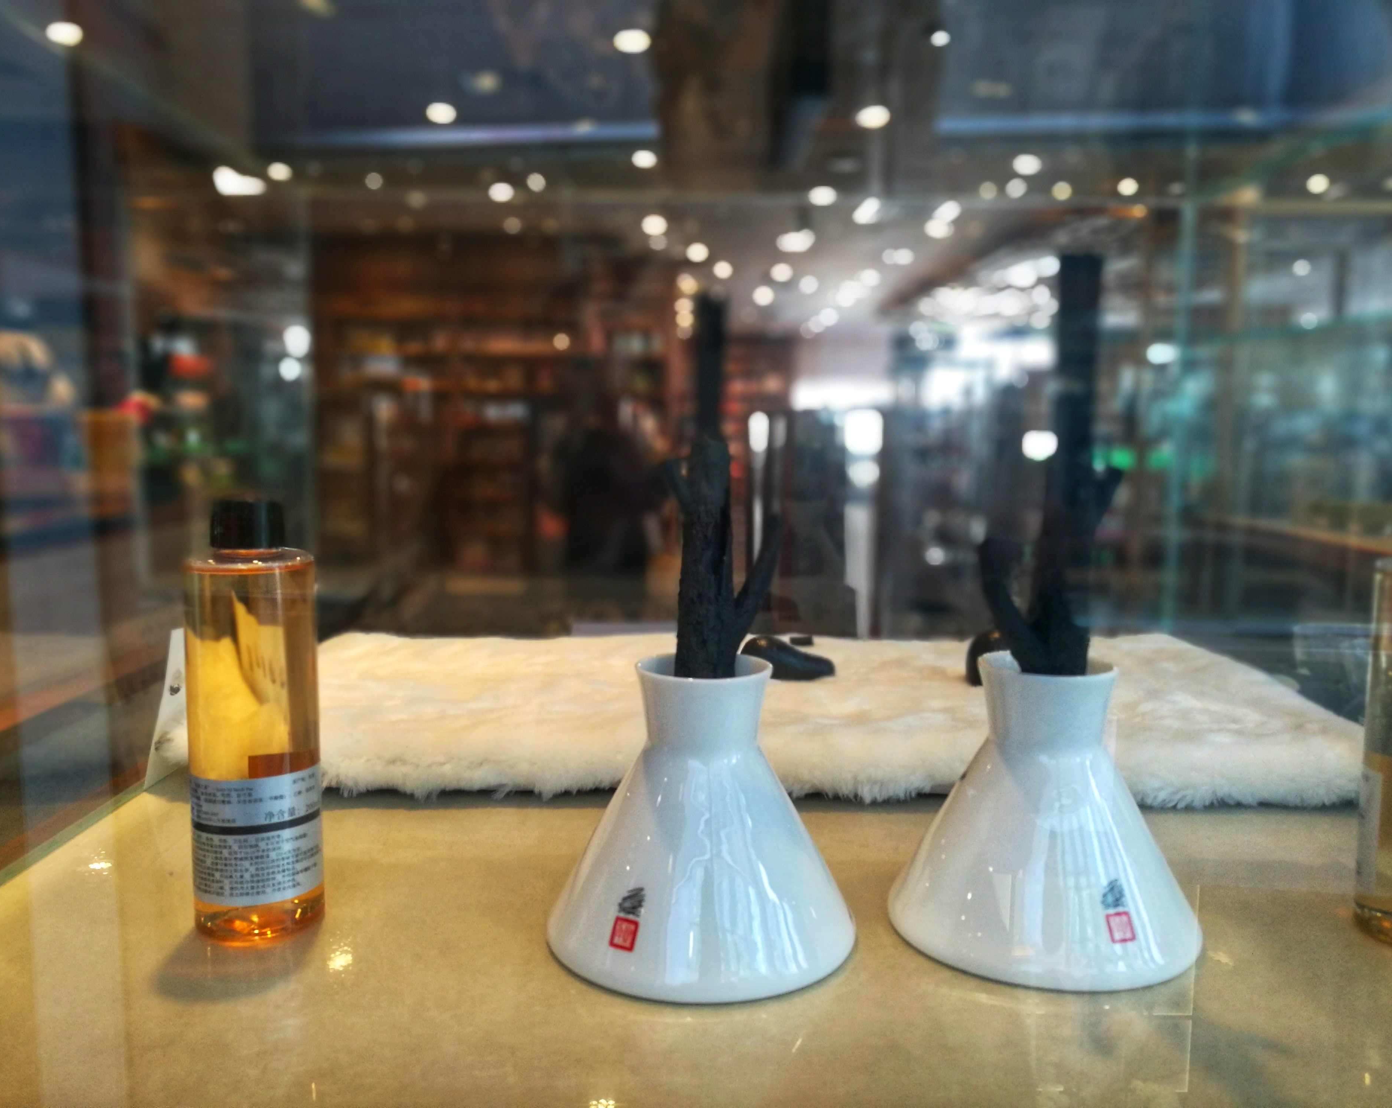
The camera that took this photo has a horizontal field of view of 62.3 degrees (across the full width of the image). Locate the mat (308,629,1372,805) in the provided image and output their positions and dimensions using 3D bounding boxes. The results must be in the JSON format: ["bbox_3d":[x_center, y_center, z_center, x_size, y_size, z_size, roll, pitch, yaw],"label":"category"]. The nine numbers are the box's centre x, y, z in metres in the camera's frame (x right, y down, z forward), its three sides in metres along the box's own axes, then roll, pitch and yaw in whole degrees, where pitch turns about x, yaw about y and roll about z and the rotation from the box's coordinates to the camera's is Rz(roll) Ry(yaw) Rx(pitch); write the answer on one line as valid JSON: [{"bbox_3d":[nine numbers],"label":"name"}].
[{"bbox_3d":[0.041,0.103,0.780,0.637,0.046,0.314,0,5,1],"label":"mat"}]

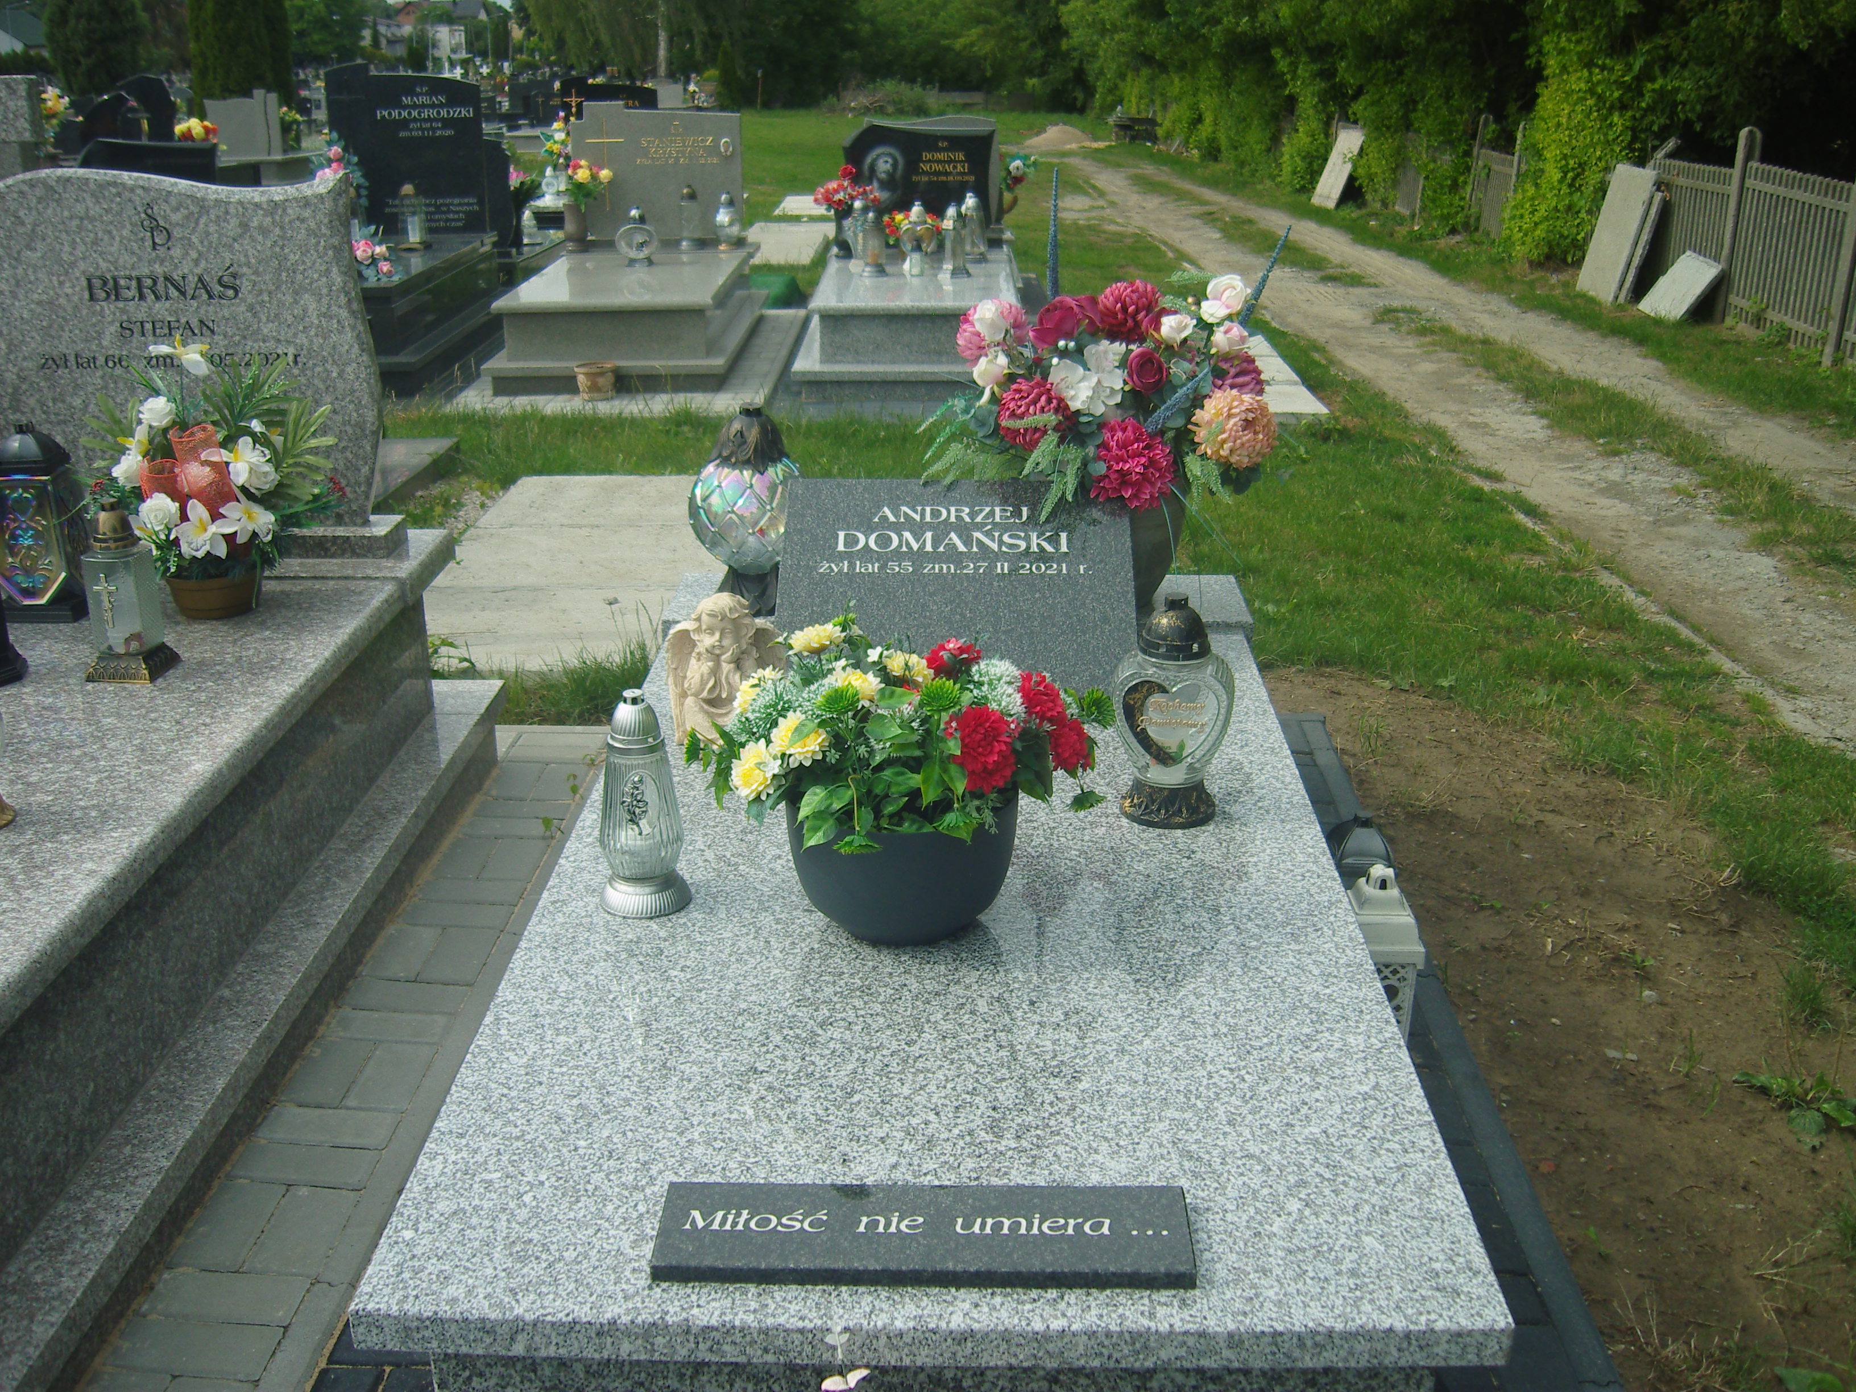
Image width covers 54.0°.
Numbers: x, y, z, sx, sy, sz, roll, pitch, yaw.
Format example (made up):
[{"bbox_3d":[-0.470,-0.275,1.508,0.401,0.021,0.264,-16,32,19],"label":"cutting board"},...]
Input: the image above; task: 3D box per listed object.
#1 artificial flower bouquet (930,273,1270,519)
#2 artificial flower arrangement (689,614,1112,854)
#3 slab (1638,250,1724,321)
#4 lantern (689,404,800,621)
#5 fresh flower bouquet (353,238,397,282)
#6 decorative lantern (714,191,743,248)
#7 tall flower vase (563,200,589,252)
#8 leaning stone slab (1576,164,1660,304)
[{"bbox_3d":[0.305,-0.533,3.232,0.620,0.430,0.480,1,20,2],"label":"artificial flower bouquet"},{"bbox_3d":[-0.035,0.031,2.199,0.500,0.245,0.440,-1,20,-1],"label":"artificial flower arrangement"},{"bbox_3d":[5.553,-2.981,13.372,0.055,0.487,0.720,35,17,-11],"label":"slab"},{"bbox_3d":[-0.331,-0.343,3.326,0.215,0.366,0.215,-2,20,-5],"label":"lantern"},{"bbox_3d":[-2.581,-2.018,8.416,0.260,0.190,0.220,1,20,2],"label":"fresh flower bouquet"},{"bbox_3d":[-1.110,-2.648,10.150,0.155,0.315,0.155,0,20,2],"label":"decorative lantern"},{"bbox_3d":[-1.871,-2.495,9.697,0.125,0.258,0.125,1,20,2],"label":"tall flower vase"},{"bbox_3d":[4.501,-3.019,11.900,0.055,0.870,0.690,11,20,-4],"label":"leaning stone slab"}]

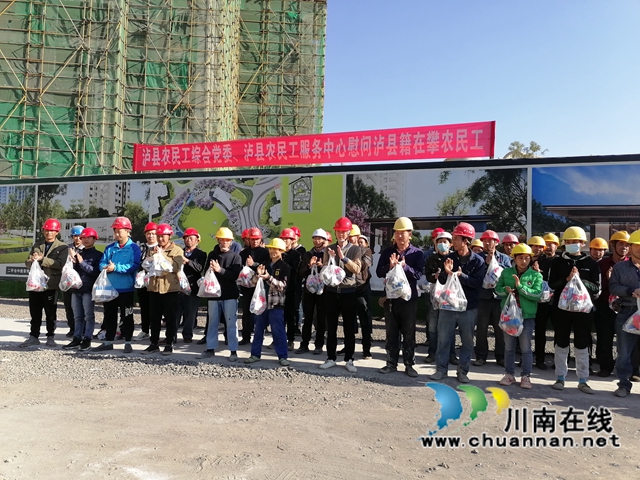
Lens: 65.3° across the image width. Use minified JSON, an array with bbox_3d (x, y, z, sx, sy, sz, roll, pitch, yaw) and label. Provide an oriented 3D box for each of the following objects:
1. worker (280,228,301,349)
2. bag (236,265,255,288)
[{"bbox_3d":[-0.420,0.704,7.100,0.520,1.735,0.460,0,-2,22],"label":"worker"},{"bbox_3d":[-1.075,0.519,7.250,0.270,0.360,0.200,1,-2,14],"label":"bag"}]

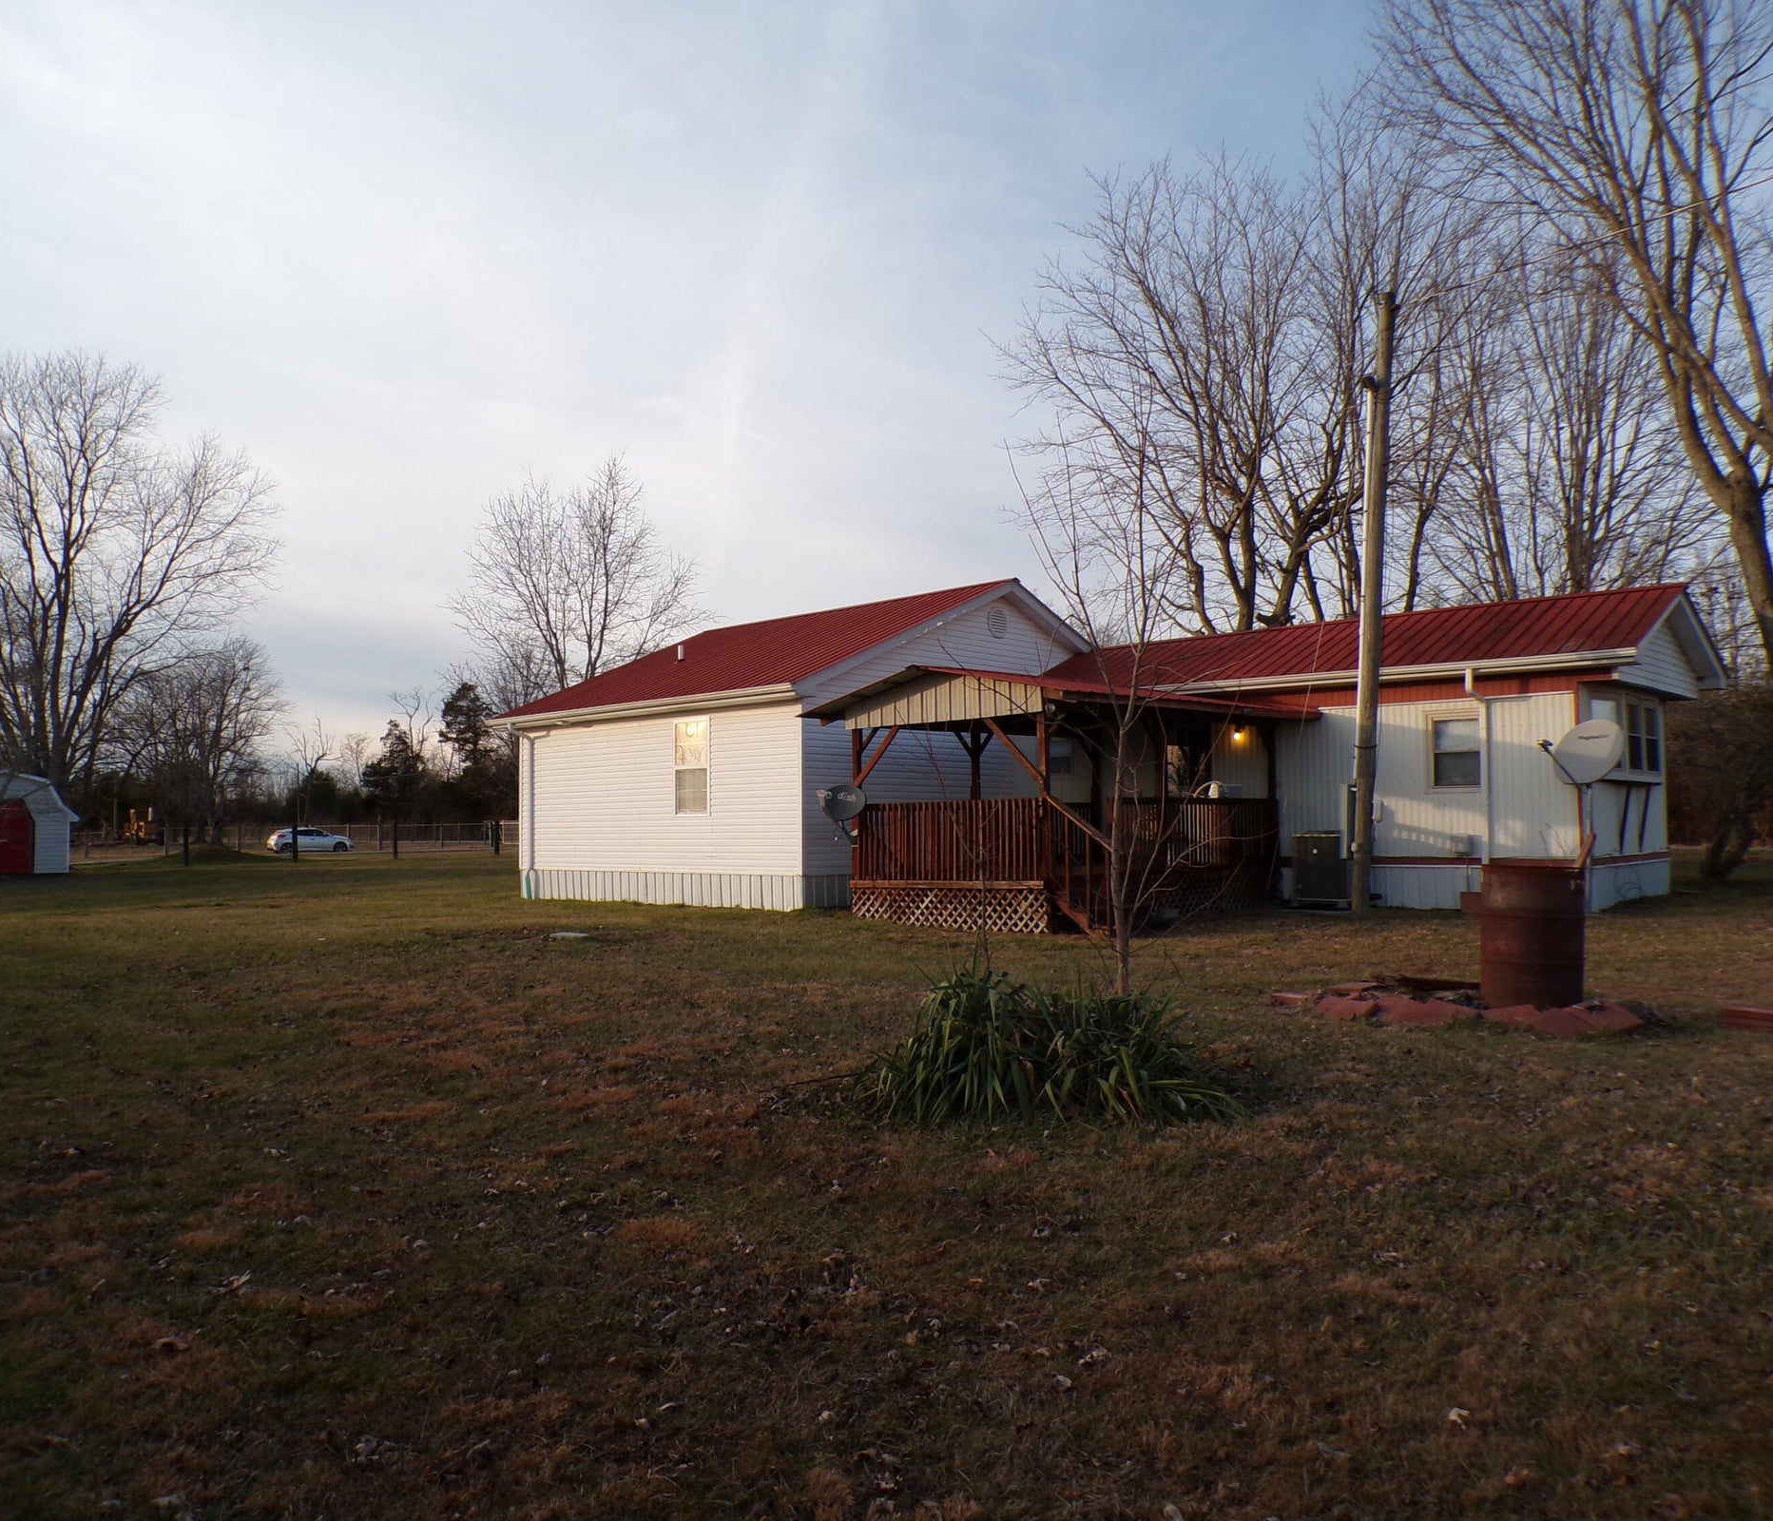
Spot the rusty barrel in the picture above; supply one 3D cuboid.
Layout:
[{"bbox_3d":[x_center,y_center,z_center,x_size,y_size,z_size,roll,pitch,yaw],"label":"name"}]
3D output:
[{"bbox_3d":[3.795,1.032,8.250,0.600,0.870,0.600,-2,-3,25],"label":"rusty barrel"}]

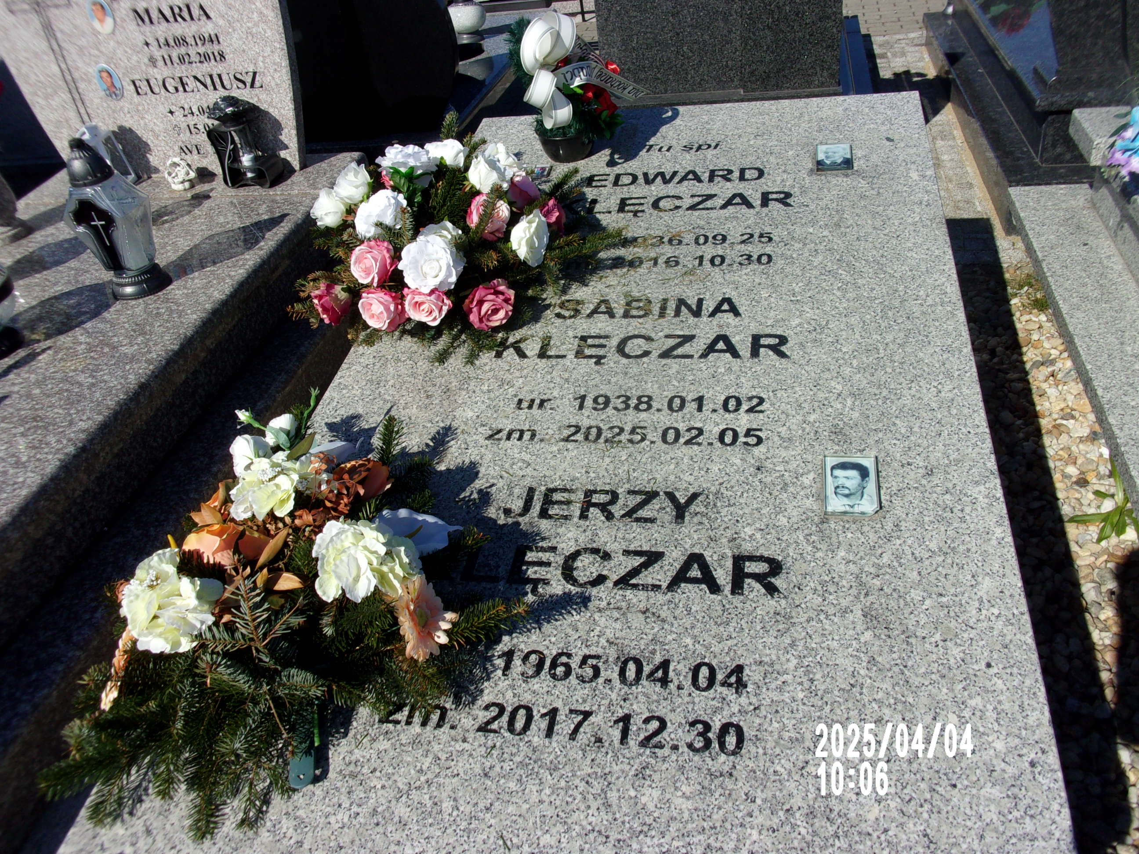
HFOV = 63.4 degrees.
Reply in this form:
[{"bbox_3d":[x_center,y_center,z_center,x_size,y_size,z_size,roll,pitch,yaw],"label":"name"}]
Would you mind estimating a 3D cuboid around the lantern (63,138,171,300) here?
[{"bbox_3d":[-0.810,-0.368,1.627,0.113,0.282,0.113,1,37,14],"label":"lantern"}]

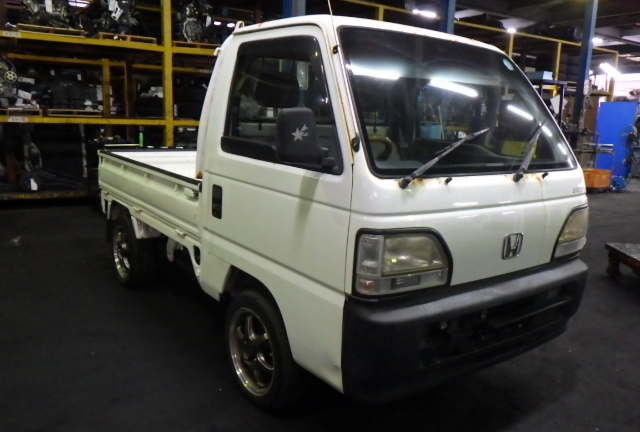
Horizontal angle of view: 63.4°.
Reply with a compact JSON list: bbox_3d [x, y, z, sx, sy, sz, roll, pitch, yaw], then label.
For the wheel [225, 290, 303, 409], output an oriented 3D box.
[{"bbox_3d":[-0.246,0.592,2.315,0.155,0.530,0.530,-6,14,-36],"label":"wheel"}]

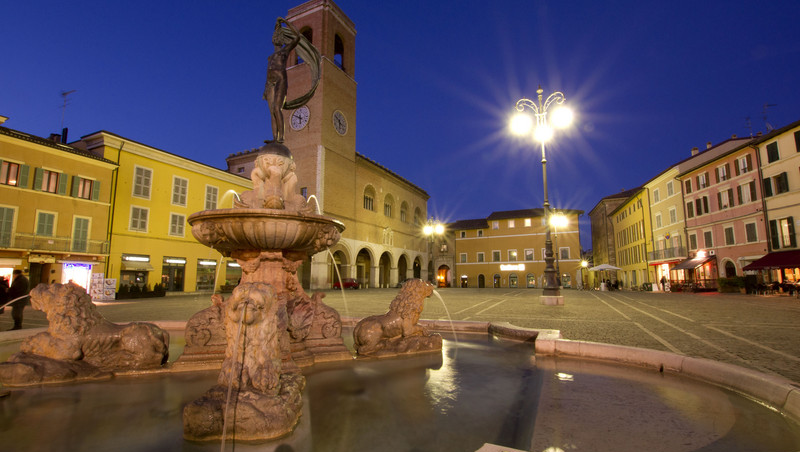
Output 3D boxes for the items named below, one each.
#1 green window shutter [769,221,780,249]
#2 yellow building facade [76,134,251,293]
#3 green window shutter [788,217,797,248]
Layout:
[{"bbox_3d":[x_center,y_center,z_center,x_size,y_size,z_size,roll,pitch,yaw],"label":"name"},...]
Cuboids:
[{"bbox_3d":[31.725,0.762,28.218,0.080,2.300,0.650,-2,-9,12],"label":"green window shutter"},{"bbox_3d":[-18.095,0.189,28.917,2.600,11.300,13.000,-3,-9,21],"label":"yellow building facade"},{"bbox_3d":[31.393,0.480,26.642,0.080,2.350,0.620,-2,-9,12],"label":"green window shutter"}]

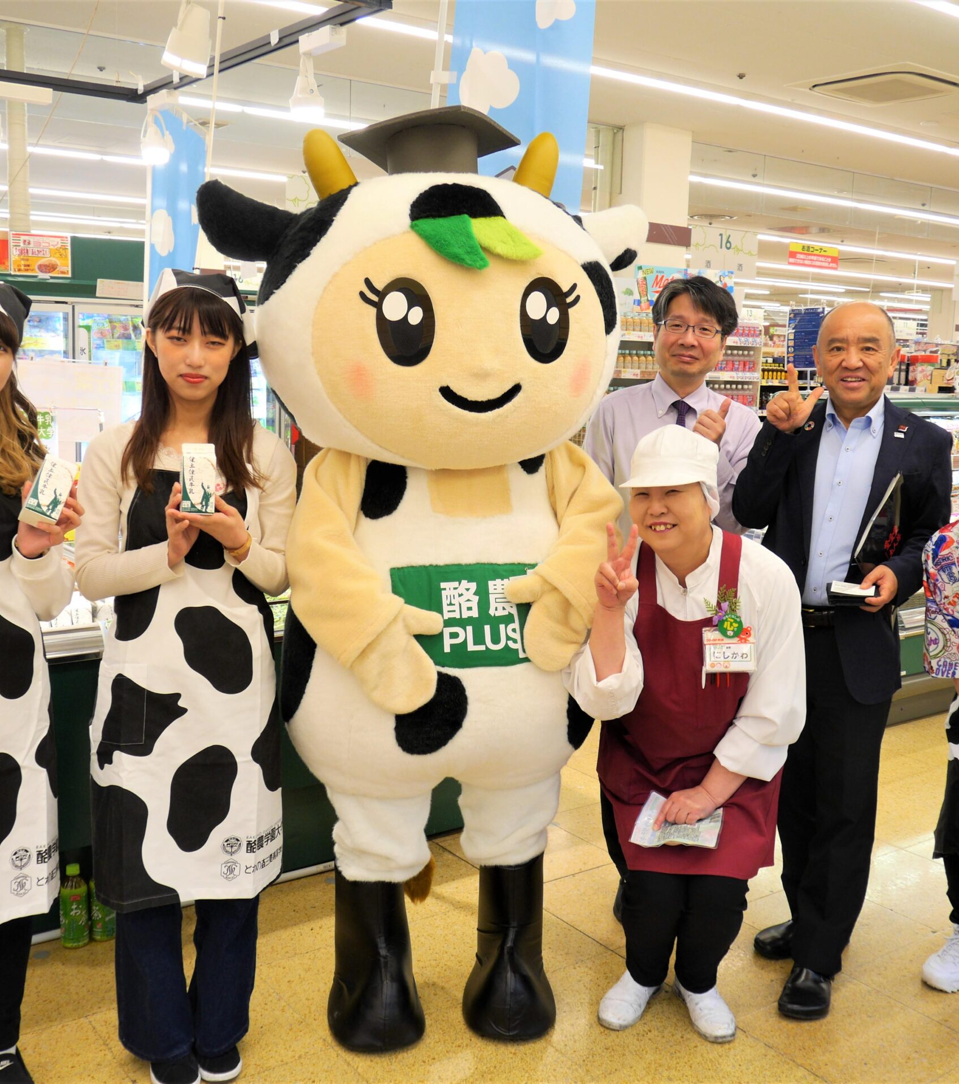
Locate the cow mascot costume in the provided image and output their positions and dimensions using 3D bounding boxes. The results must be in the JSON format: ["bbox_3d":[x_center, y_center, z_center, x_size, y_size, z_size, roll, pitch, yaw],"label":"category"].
[{"bbox_3d":[-0.136,0.084,2.631,0.970,2.020,0.780,0,9,-8],"label":"cow mascot costume"}]

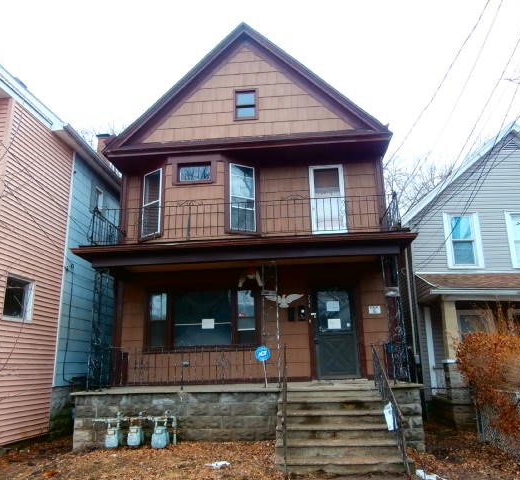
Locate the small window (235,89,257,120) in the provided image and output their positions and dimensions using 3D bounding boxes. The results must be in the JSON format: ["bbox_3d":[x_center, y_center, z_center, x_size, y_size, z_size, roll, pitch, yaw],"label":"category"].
[{"bbox_3d":[-0.342,-3.349,10.926,0.565,0.878,0.110,-3,-15,4],"label":"small window"}]

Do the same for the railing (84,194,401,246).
[{"bbox_3d":[-0.295,-0.173,9.715,6.140,0.790,1.830,-3,-15,4],"label":"railing"}]

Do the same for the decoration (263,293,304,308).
[{"bbox_3d":[0.558,1.401,10.218,0.942,0.330,0.070,-3,-15,4],"label":"decoration"}]

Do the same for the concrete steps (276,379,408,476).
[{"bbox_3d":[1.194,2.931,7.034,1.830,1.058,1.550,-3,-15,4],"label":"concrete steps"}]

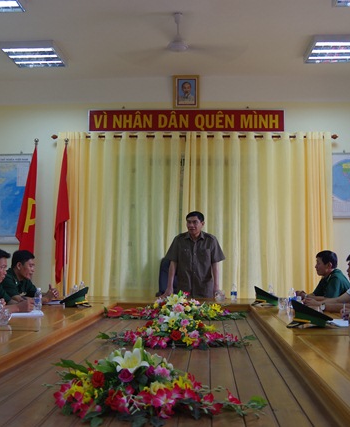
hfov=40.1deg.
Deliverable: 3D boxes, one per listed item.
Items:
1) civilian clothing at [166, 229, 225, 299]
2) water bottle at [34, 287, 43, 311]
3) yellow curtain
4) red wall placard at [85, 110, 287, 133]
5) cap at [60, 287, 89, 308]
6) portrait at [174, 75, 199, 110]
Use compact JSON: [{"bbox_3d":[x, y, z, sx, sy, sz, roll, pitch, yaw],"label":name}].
[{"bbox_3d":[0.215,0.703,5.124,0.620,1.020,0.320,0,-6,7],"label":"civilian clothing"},{"bbox_3d":[-1.046,0.653,3.705,0.062,0.174,0.062,0,-6,4],"label":"water bottle"},{"bbox_3d":[0.205,0.329,6.028,3.500,2.760,0.160,0,-6,4],"label":"yellow curtain"},{"bbox_3d":[0.127,-1.210,6.291,2.570,0.300,0.035,0,-6,4],"label":"red wall placard"},{"bbox_3d":[-0.820,0.694,4.022,0.265,0.162,0.235,-1,-6,19],"label":"cap"},{"bbox_3d":[0.148,-1.597,6.277,0.340,0.430,0.035,0,4,4],"label":"portrait"}]

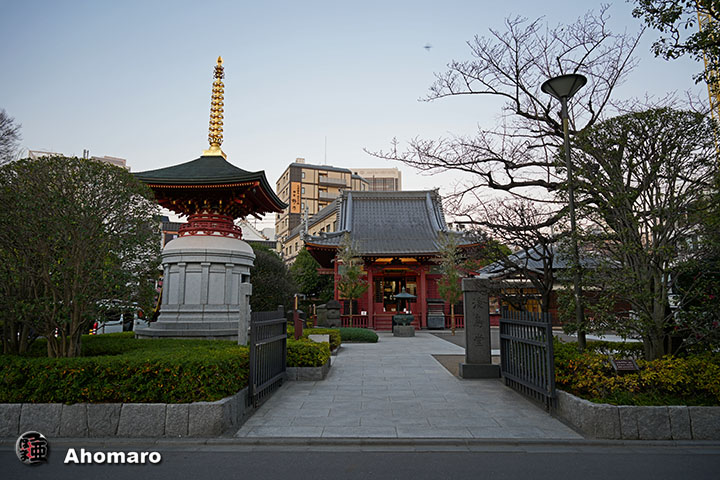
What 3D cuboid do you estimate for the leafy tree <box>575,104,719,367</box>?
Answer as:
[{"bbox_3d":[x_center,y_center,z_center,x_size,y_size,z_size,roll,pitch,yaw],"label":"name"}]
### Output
[{"bbox_3d":[4.525,0.003,6.977,2.500,4.530,2.500,0,-8,0],"label":"leafy tree"}]

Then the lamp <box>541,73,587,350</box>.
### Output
[{"bbox_3d":[3.767,-0.379,7.841,0.840,5.630,0.840,0,-8,0],"label":"lamp"}]

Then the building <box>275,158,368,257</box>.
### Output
[{"bbox_3d":[-9.503,0.636,95.922,16.000,29.430,15.000,4,-9,-25],"label":"building"}]

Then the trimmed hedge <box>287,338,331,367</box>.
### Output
[{"bbox_3d":[-1.061,2.269,8.863,1.000,0.540,1.000,0,-8,0],"label":"trimmed hedge"}]

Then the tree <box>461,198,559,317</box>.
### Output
[{"bbox_3d":[3.146,0.850,9.176,2.300,3.580,2.000,0,-8,0],"label":"tree"}]

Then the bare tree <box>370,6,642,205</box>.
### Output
[{"bbox_3d":[4.109,-1.698,11.573,7.500,9.430,6.000,0,-8,0],"label":"bare tree"}]

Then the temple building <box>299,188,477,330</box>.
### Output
[{"bbox_3d":[2.045,1.010,29.367,10.900,9.430,10.800,0,-8,0],"label":"temple building"}]

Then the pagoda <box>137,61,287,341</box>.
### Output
[{"bbox_3d":[-5.640,-1.906,16.853,5.000,11.180,5.000,0,-8,0],"label":"pagoda"}]

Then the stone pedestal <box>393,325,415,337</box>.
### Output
[{"bbox_3d":[1.979,4.196,20.206,1.020,0.460,1.020,0,-8,0],"label":"stone pedestal"}]

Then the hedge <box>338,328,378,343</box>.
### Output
[{"bbox_3d":[-0.119,3.729,17.241,1.600,0.500,1.300,0,-8,0],"label":"hedge"}]

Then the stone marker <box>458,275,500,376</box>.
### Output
[{"bbox_3d":[2.421,1.769,8.990,0.770,2.000,0.400,0,-8,0],"label":"stone marker"}]

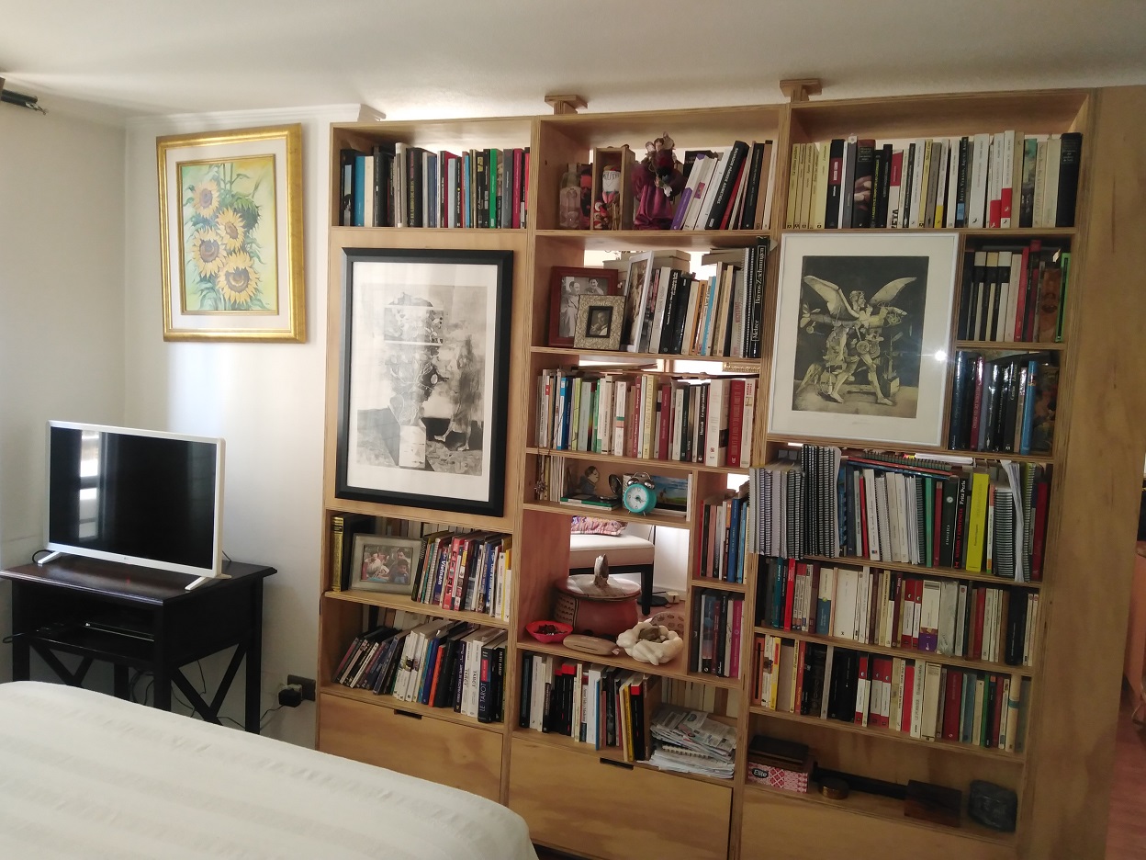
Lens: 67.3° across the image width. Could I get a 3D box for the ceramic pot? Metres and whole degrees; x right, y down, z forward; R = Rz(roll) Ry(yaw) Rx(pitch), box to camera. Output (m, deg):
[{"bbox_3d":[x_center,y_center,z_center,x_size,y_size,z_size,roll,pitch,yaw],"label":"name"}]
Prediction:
[{"bbox_3d":[0.074,0.542,2.675,0.268,0.146,0.268,3,5,0],"label":"ceramic pot"}]

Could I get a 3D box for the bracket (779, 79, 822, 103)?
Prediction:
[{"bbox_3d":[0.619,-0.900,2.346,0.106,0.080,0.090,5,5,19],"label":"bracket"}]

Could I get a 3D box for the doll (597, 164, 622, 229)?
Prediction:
[{"bbox_3d":[0.105,-0.650,2.439,0.062,0.193,0.055,5,6,20],"label":"doll"}]

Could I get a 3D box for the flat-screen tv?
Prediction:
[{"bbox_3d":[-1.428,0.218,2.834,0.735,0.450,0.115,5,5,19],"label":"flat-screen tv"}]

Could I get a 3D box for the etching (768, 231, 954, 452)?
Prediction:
[{"bbox_3d":[0.706,-0.226,2.116,0.407,0.500,0.022,5,6,20],"label":"etching"}]

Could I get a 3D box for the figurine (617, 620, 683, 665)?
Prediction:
[{"bbox_3d":[0.224,0.608,2.490,0.190,0.072,0.180,5,6,20],"label":"figurine"}]

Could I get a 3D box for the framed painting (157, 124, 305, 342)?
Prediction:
[{"bbox_3d":[-1.160,-0.648,2.913,0.585,0.700,0.040,2,5,20],"label":"framed painting"}]

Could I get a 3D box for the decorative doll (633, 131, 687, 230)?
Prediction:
[{"bbox_3d":[0.240,-0.677,2.381,0.145,0.268,0.110,5,6,20],"label":"decorative doll"}]

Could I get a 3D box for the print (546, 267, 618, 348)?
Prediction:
[{"bbox_3d":[0.028,-0.348,2.491,0.197,0.240,0.030,4,1,8],"label":"print"}]

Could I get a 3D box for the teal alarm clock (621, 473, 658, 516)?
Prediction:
[{"bbox_3d":[0.189,0.176,2.383,0.083,0.118,0.052,5,6,26],"label":"teal alarm clock"}]

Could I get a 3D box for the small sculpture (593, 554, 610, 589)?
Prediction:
[{"bbox_3d":[0.091,0.430,2.661,0.046,0.098,0.050,5,5,19],"label":"small sculpture"}]

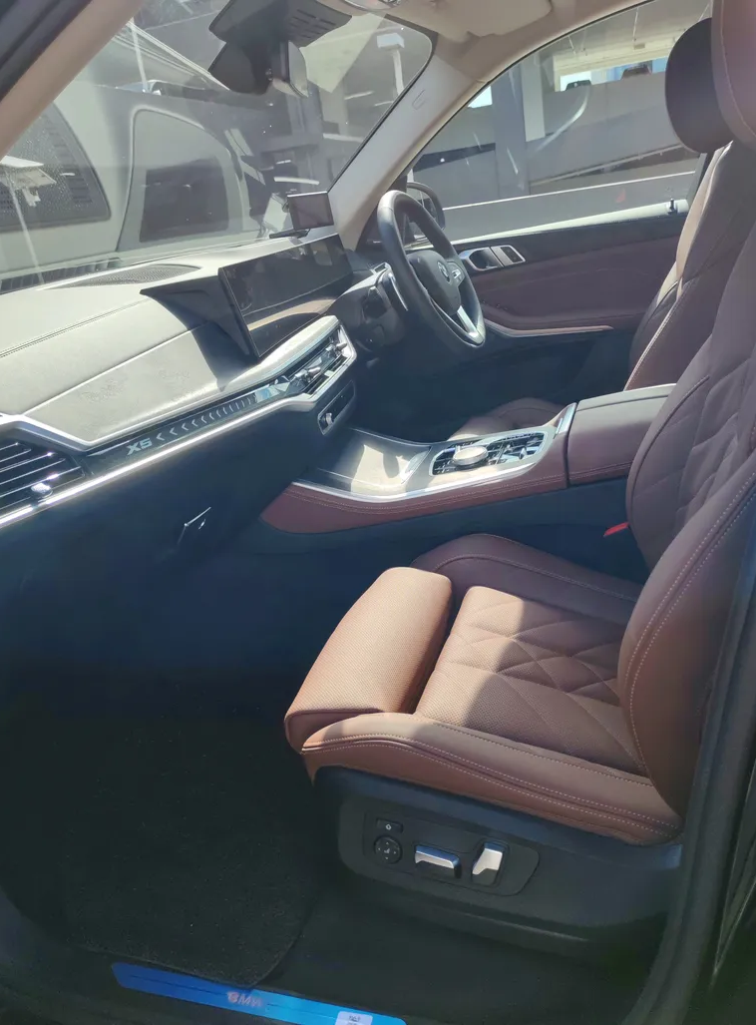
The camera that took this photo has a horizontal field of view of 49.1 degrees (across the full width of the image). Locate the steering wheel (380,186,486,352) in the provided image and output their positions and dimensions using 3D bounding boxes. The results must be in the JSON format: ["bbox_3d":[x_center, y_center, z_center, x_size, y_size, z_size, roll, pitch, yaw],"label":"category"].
[{"bbox_3d":[0.113,-0.511,1.767,0.085,0.370,0.370,-28,11,23],"label":"steering wheel"}]

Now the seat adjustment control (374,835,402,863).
[{"bbox_3d":[0.012,0.401,0.986,0.031,0.031,0.010,8,13,14],"label":"seat adjustment control"}]

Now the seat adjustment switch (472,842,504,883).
[{"bbox_3d":[0.126,0.401,0.947,0.024,0.045,0.018,15,14,12],"label":"seat adjustment switch"}]

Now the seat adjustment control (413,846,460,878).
[{"bbox_3d":[0.071,0.407,0.965,0.050,0.025,0.020,8,13,14],"label":"seat adjustment control"}]

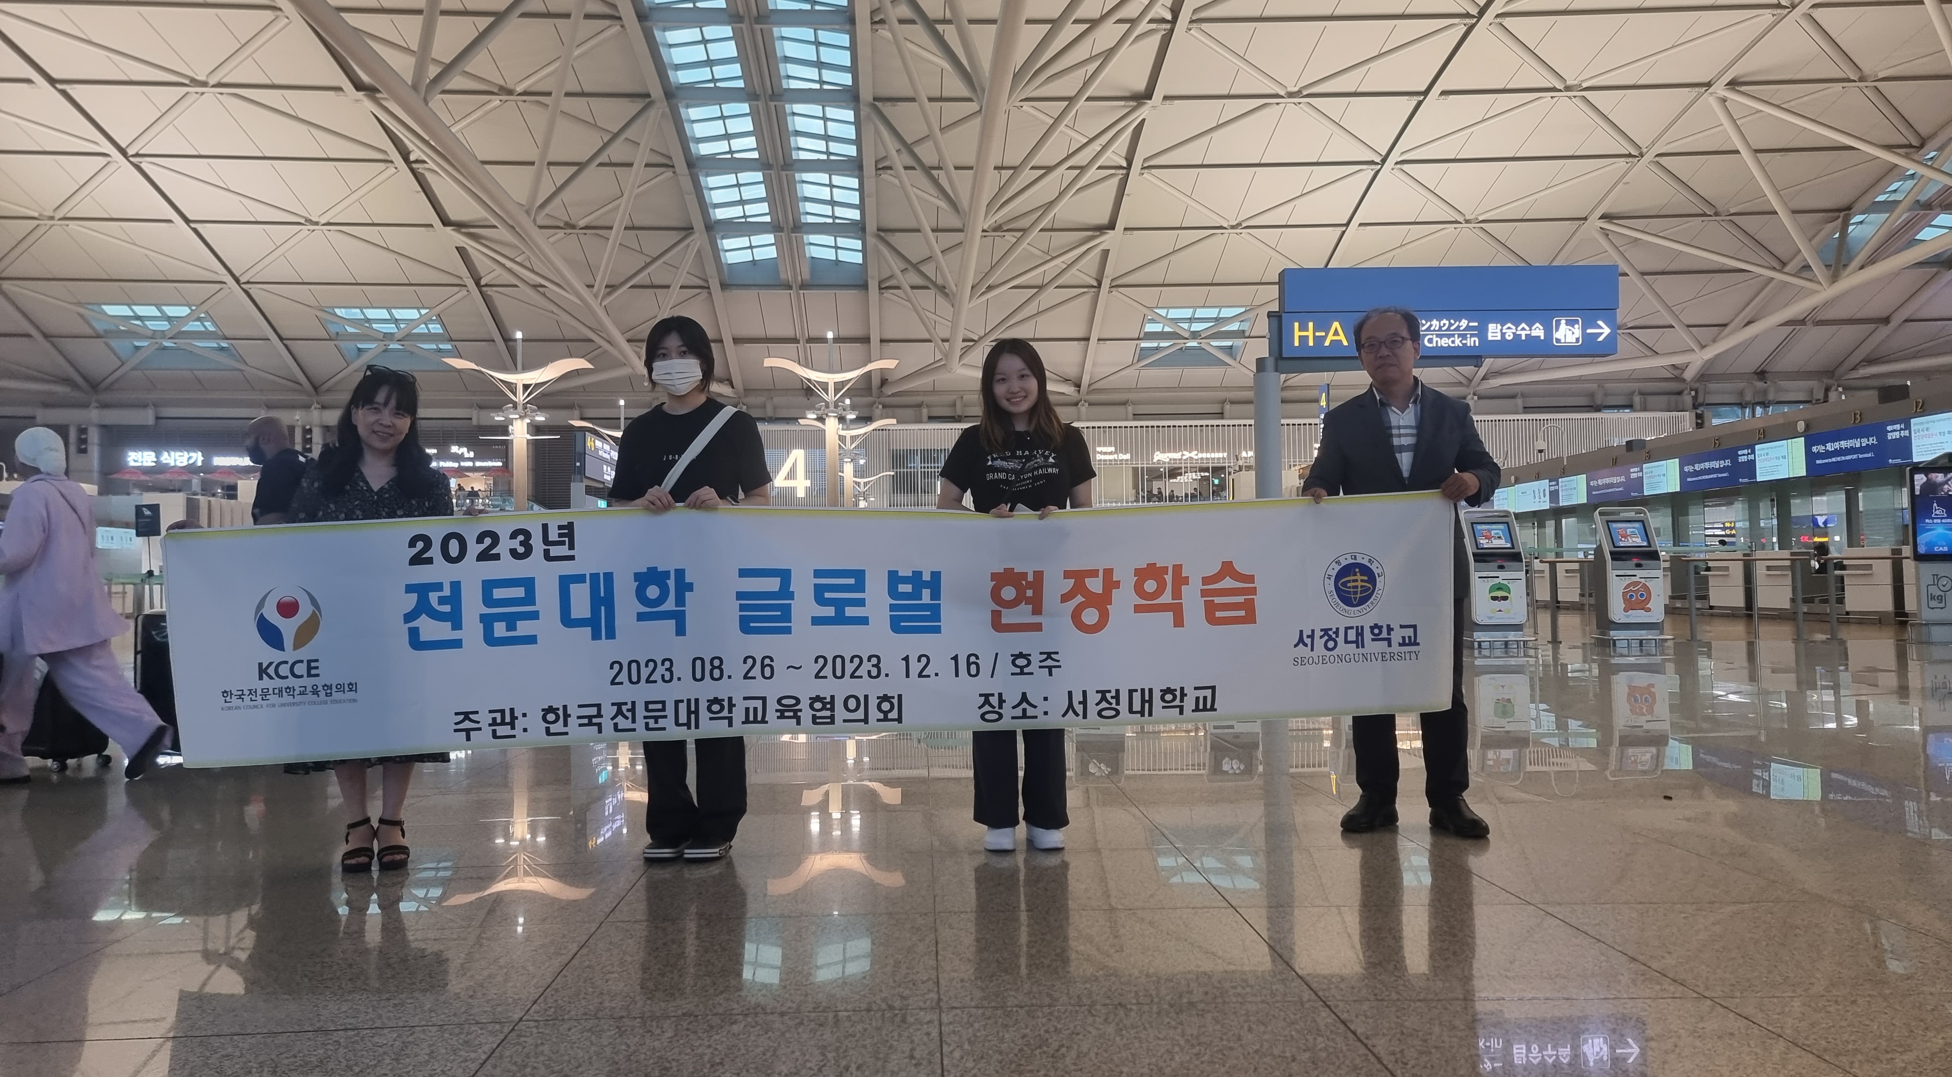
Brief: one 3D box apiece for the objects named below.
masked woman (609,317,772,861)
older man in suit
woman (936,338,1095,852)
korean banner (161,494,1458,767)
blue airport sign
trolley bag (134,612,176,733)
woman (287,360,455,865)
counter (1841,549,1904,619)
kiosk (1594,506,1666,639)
[{"bbox_3d":[-0.905,0.144,4.286,0.530,1.720,0.400,-1,-2,-6],"label":"masked woman"},{"bbox_3d":[1.429,0.089,4.586,0.660,1.772,0.420,-1,-2,11],"label":"older man in suit"},{"bbox_3d":[0.130,0.166,4.348,0.520,1.645,0.400,-1,-2,0],"label":"woman"},{"bbox_3d":[-0.415,0.267,4.160,3.920,0.700,0.100,-1,3,-5],"label":"korean banner"},{"bbox_3d":[3.404,-1.614,9.800,2.430,0.680,0.230,-1,-2,-3],"label":"blue airport sign"},{"bbox_3d":[-3.950,0.759,6.867,0.490,0.760,0.310,-1,-2,-3],"label":"trolley bag"},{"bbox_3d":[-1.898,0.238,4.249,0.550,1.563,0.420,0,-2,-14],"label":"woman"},{"bbox_3d":[14.203,0.734,20.974,0.760,1.140,1.250,-1,-2,-3],"label":"counter"},{"bbox_3d":[7.593,0.446,15.669,0.640,1.570,0.520,-1,-2,-3],"label":"kiosk"}]

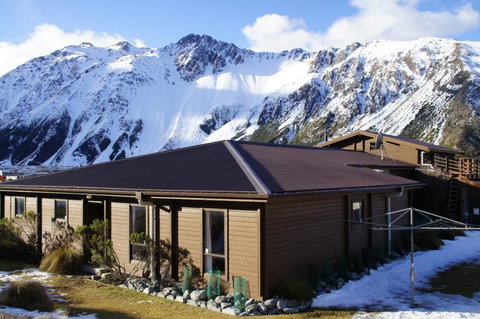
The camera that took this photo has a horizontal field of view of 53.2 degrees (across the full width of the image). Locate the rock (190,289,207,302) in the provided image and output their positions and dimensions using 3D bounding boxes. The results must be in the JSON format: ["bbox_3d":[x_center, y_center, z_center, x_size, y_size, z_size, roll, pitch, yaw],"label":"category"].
[{"bbox_3d":[-1.081,3.545,12.504,0.411,0.331,0.329,0,-2,0],"label":"rock"}]

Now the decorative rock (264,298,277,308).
[{"bbox_3d":[0.754,3.595,11.950,0.287,0.230,0.240,0,-1,0],"label":"decorative rock"}]

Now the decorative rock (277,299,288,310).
[{"bbox_3d":[1.039,3.544,11.722,0.310,0.264,0.259,0,-2,0],"label":"decorative rock"}]

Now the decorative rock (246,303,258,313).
[{"bbox_3d":[0.300,3.560,11.535,0.288,0.213,0.231,0,-2,0],"label":"decorative rock"}]

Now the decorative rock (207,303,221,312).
[{"bbox_3d":[-0.649,3.622,11.737,0.348,0.199,0.244,-2,-3,42],"label":"decorative rock"}]

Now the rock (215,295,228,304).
[{"bbox_3d":[-0.473,3.583,12.250,0.332,0.235,0.270,0,-1,0],"label":"rock"}]

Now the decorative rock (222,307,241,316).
[{"bbox_3d":[-0.204,3.620,11.426,0.451,0.173,0.280,-2,-3,42],"label":"decorative rock"}]

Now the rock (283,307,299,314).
[{"bbox_3d":[1.209,3.616,11.484,0.378,0.161,0.227,0,-2,0],"label":"rock"}]

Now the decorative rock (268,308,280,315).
[{"bbox_3d":[0.831,3.661,11.550,0.289,0.150,0.240,0,-1,0],"label":"decorative rock"}]

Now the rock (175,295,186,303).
[{"bbox_3d":[-1.564,3.659,12.600,0.289,0.191,0.240,0,-1,0],"label":"rock"}]

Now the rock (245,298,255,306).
[{"bbox_3d":[0.234,3.529,11.836,0.247,0.174,0.197,0,-2,0],"label":"rock"}]

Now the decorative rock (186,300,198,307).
[{"bbox_3d":[-1.218,3.691,12.293,0.324,0.130,0.211,-2,-3,42],"label":"decorative rock"}]

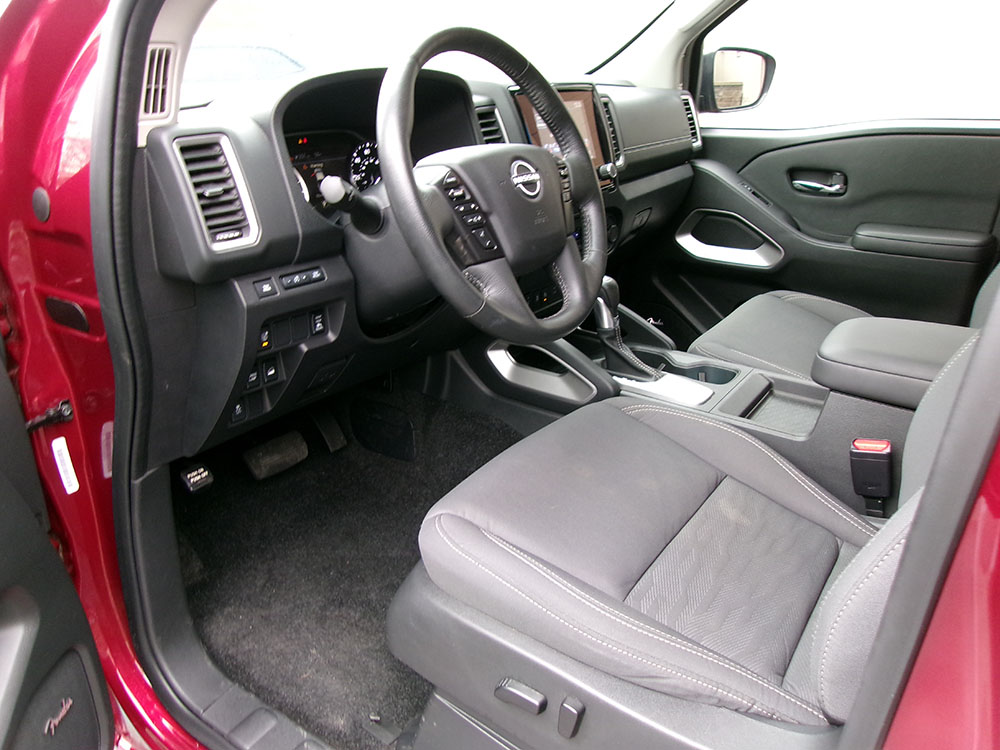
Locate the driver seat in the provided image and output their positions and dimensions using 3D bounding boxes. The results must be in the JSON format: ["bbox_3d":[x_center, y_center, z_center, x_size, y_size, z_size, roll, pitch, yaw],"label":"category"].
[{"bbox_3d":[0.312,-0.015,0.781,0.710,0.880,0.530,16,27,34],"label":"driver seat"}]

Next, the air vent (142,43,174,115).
[{"bbox_3d":[-0.358,-0.307,0.815,0.016,0.075,0.035,22,25,15],"label":"air vent"}]

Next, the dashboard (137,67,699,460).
[{"bbox_3d":[-0.029,-0.312,1.448,0.410,0.500,1.430,16,27,34],"label":"dashboard"}]

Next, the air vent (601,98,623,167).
[{"bbox_3d":[0.205,-0.451,1.441,0.024,0.123,0.047,-8,12,41],"label":"air vent"}]

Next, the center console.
[{"bbox_3d":[0.383,0.045,1.260,0.920,0.330,0.290,16,27,34],"label":"center console"}]

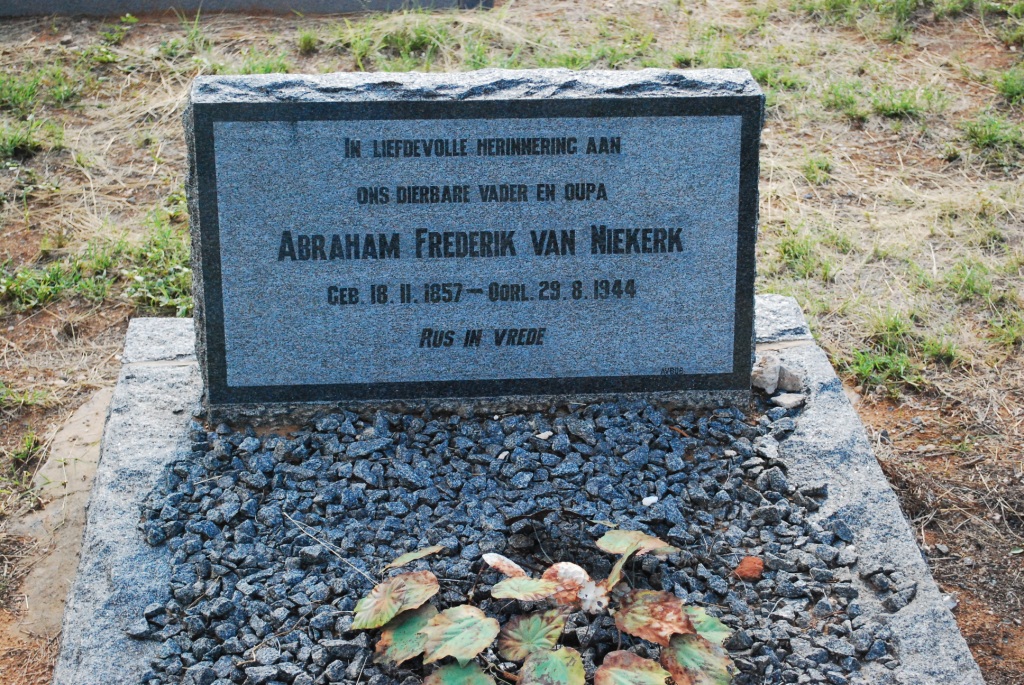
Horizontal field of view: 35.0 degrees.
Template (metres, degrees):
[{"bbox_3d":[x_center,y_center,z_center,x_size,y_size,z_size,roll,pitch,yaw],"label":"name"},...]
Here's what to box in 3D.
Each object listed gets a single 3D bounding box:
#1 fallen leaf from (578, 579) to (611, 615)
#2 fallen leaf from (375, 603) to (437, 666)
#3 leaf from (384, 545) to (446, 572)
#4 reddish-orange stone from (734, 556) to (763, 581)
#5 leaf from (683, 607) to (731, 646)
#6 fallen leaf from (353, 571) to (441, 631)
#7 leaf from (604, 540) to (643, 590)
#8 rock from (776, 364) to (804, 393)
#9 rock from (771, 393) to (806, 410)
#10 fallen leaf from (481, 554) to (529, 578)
[{"bbox_3d":[0.104,0.321,2.052,0.042,0.028,0.036,3,32,3],"label":"fallen leaf"},{"bbox_3d":[-0.128,0.360,2.000,0.088,0.028,0.080,-9,33,-17],"label":"fallen leaf"},{"bbox_3d":[-0.125,0.281,2.109,0.083,0.024,0.032,-11,34,-19],"label":"leaf"},{"bbox_3d":[0.312,0.297,2.133,0.038,0.024,0.030,7,32,9],"label":"reddish-orange stone"},{"bbox_3d":[0.238,0.354,2.014,0.072,0.025,0.062,15,34,20],"label":"leaf"},{"bbox_3d":[-0.144,0.322,2.023,0.112,0.040,0.068,-12,34,-21],"label":"fallen leaf"},{"bbox_3d":[0.144,0.288,2.097,0.065,0.038,0.028,-25,40,-35],"label":"leaf"},{"bbox_3d":[0.427,0.056,2.516,0.045,0.036,0.036,7,32,10],"label":"rock"},{"bbox_3d":[0.422,0.090,2.476,0.053,0.018,0.034,7,32,10],"label":"rock"},{"bbox_3d":[-0.008,0.287,2.092,0.060,0.024,0.030,11,33,15],"label":"fallen leaf"}]

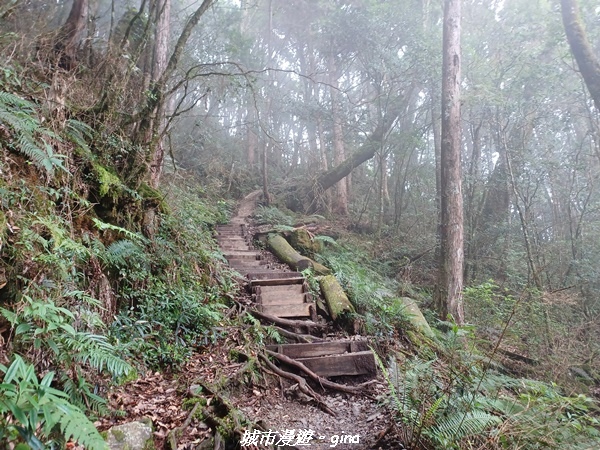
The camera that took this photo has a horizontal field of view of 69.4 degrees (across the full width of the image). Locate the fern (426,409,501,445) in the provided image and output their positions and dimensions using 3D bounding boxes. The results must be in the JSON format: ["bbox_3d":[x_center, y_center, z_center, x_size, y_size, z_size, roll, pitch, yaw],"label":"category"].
[{"bbox_3d":[1.151,1.418,3.050,0.505,0.248,0.420,0,-1,0],"label":"fern"}]

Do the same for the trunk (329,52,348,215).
[{"bbox_3d":[1.155,-2.745,13.000,0.400,5.000,0.400,-3,0,0],"label":"trunk"}]

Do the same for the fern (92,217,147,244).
[{"bbox_3d":[-1.698,0.052,4.100,0.514,0.260,0.380,0,-1,0],"label":"fern"}]

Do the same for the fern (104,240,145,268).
[{"bbox_3d":[-1.701,0.267,4.200,0.376,0.266,0.340,0,-1,0],"label":"fern"}]

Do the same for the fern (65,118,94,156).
[{"bbox_3d":[-2.249,-0.899,4.400,0.276,0.358,0.300,0,-1,0],"label":"fern"}]

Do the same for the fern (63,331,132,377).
[{"bbox_3d":[-1.511,0.979,3.250,0.495,0.338,0.400,0,-1,0],"label":"fern"}]

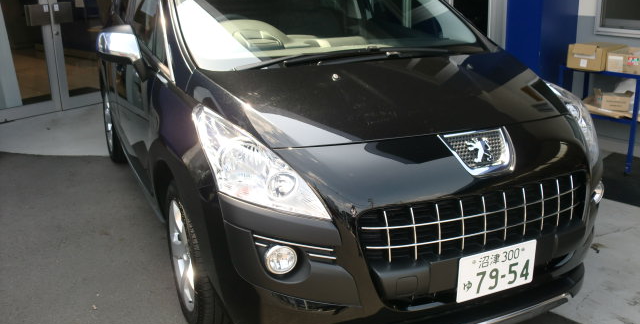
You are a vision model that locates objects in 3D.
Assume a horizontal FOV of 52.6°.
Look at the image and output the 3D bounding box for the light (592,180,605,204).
[{"bbox_3d":[1.115,0.112,2.642,0.105,0.105,0.070,-9,18,-23],"label":"light"}]

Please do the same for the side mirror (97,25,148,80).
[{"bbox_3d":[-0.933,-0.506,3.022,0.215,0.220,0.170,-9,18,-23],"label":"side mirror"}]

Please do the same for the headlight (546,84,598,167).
[{"bbox_3d":[1.050,-0.210,2.717,0.320,0.320,0.580,-9,18,-23],"label":"headlight"}]

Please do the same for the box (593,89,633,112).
[{"bbox_3d":[2.108,-0.462,4.647,0.210,0.140,0.170,13,22,39],"label":"box"}]

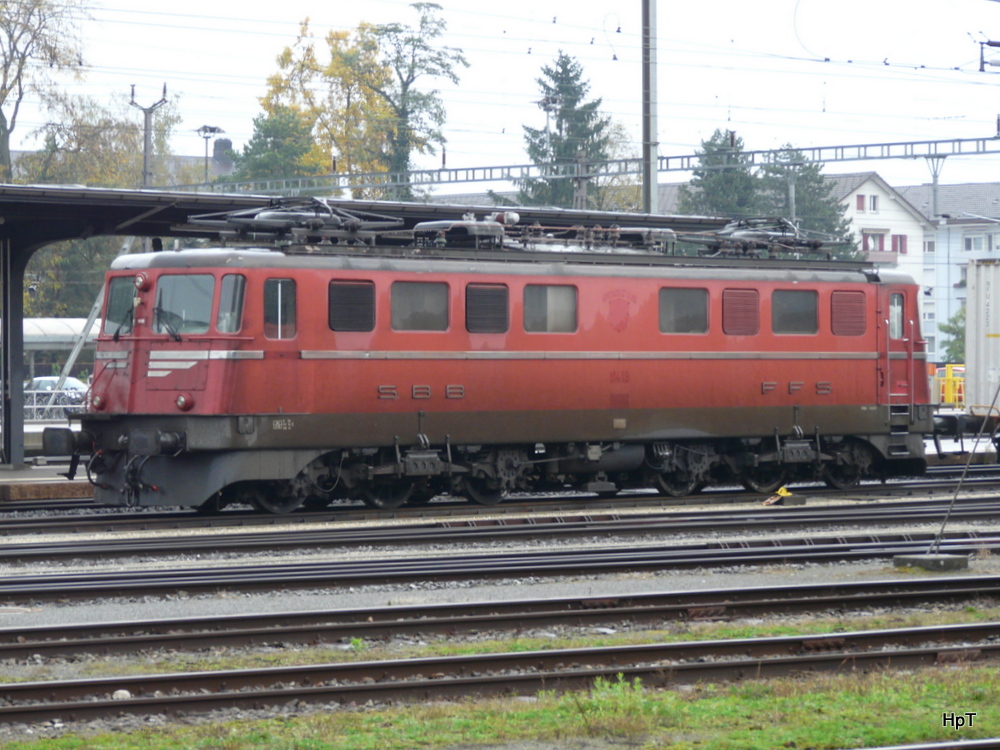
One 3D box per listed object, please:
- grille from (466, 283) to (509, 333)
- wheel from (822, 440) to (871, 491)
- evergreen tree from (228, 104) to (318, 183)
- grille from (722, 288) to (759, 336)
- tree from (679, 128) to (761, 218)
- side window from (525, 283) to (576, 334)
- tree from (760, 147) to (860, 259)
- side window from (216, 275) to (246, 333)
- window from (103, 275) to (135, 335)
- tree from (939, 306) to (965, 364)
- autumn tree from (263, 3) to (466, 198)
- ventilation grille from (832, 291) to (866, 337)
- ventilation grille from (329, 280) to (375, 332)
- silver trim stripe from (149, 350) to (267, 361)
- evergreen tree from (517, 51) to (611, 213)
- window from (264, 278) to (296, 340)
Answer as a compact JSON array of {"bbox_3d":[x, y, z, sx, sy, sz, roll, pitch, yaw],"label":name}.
[{"bbox_3d":[-0.200,-1.005,52.167,0.060,0.764,0.929,0,0,44],"label":"grille"},{"bbox_3d":[5.885,1.328,59.126,0.150,1.220,1.240,0,0,44],"label":"wheel"},{"bbox_3d":[-9.348,-4.836,145.000,5.200,12.873,5.200,0,0,0],"label":"evergreen tree"},{"bbox_3d":[3.905,-1.023,56.355,0.060,0.764,0.929,0,0,44],"label":"grille"},{"bbox_3d":[12.708,-5.911,198.000,6.000,16.222,6.000,0,0,0],"label":"tree"},{"bbox_3d":[0.771,-1.009,53.157,0.060,0.764,1.214,0,0,44],"label":"side window"},{"bbox_3d":[17.798,-5.549,200.000,6.400,15.498,6.400,0,0,0],"label":"tree"},{"bbox_3d":[-3.773,-0.994,48.835,0.430,0.840,0.060,0,-7,-10],"label":"side window"},{"bbox_3d":[-5.467,-0.985,49.893,0.060,0.850,0.900,8,-5,-33],"label":"window"},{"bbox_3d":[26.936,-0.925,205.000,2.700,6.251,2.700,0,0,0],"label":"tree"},{"bbox_3d":[-6.254,-7.473,160.000,9.400,19.346,8.600,0,0,0],"label":"autumn tree"},{"bbox_3d":[5.856,-1.032,58.346,0.060,0.764,0.929,0,0,44],"label":"ventilation grille"},{"bbox_3d":[-2.151,-0.997,50.176,0.060,0.764,0.929,0,0,44],"label":"ventilation grille"},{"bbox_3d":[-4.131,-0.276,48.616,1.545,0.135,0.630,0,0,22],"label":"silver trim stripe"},{"bbox_3d":[3.126,-6.715,168.000,5.300,17.829,5.300,0,0,0],"label":"evergreen tree"},{"bbox_3d":[-3.103,-0.922,48.861,0.070,0.870,0.600,0,0,44],"label":"window"}]

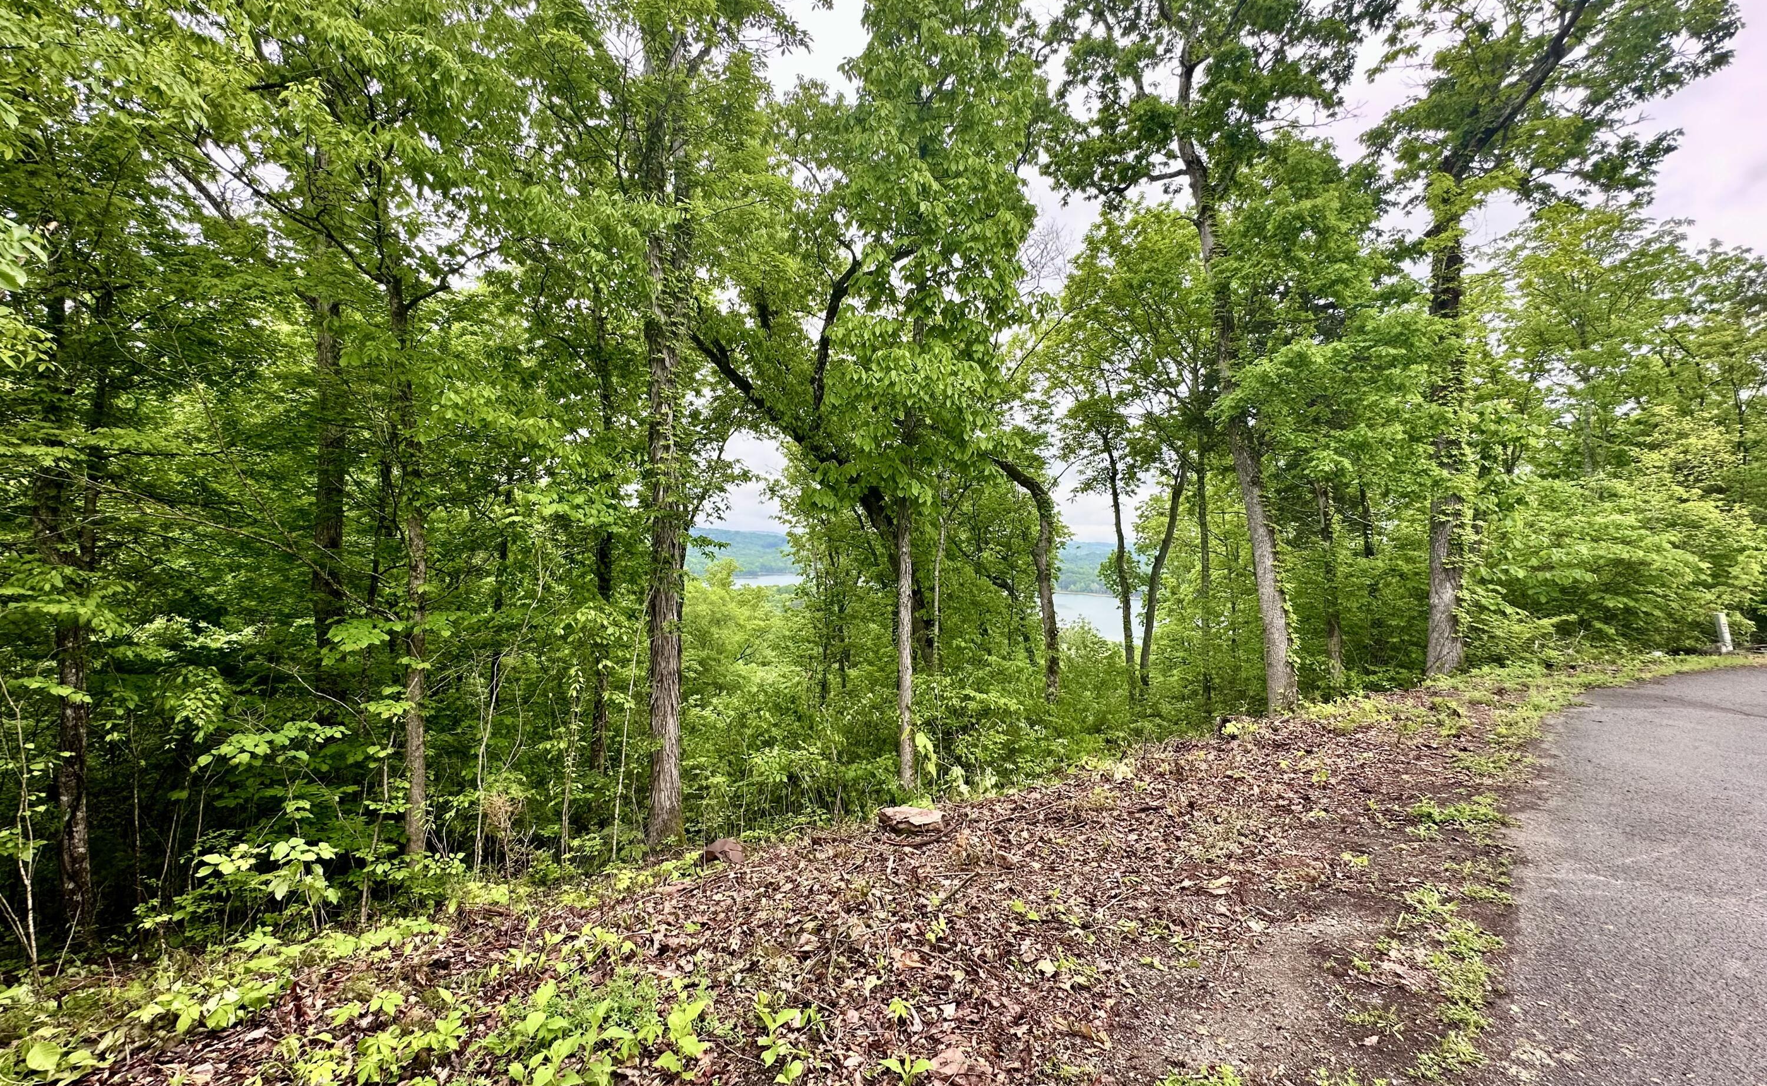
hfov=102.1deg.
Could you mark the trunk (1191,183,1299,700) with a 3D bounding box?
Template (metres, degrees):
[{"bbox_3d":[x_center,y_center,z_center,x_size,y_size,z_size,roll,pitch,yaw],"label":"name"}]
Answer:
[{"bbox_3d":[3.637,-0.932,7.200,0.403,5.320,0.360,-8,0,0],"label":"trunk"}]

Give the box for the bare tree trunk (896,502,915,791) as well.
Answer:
[{"bbox_3d":[0.178,0.811,5.600,0.130,2.261,0.120,-1,0,0],"label":"bare tree trunk"}]

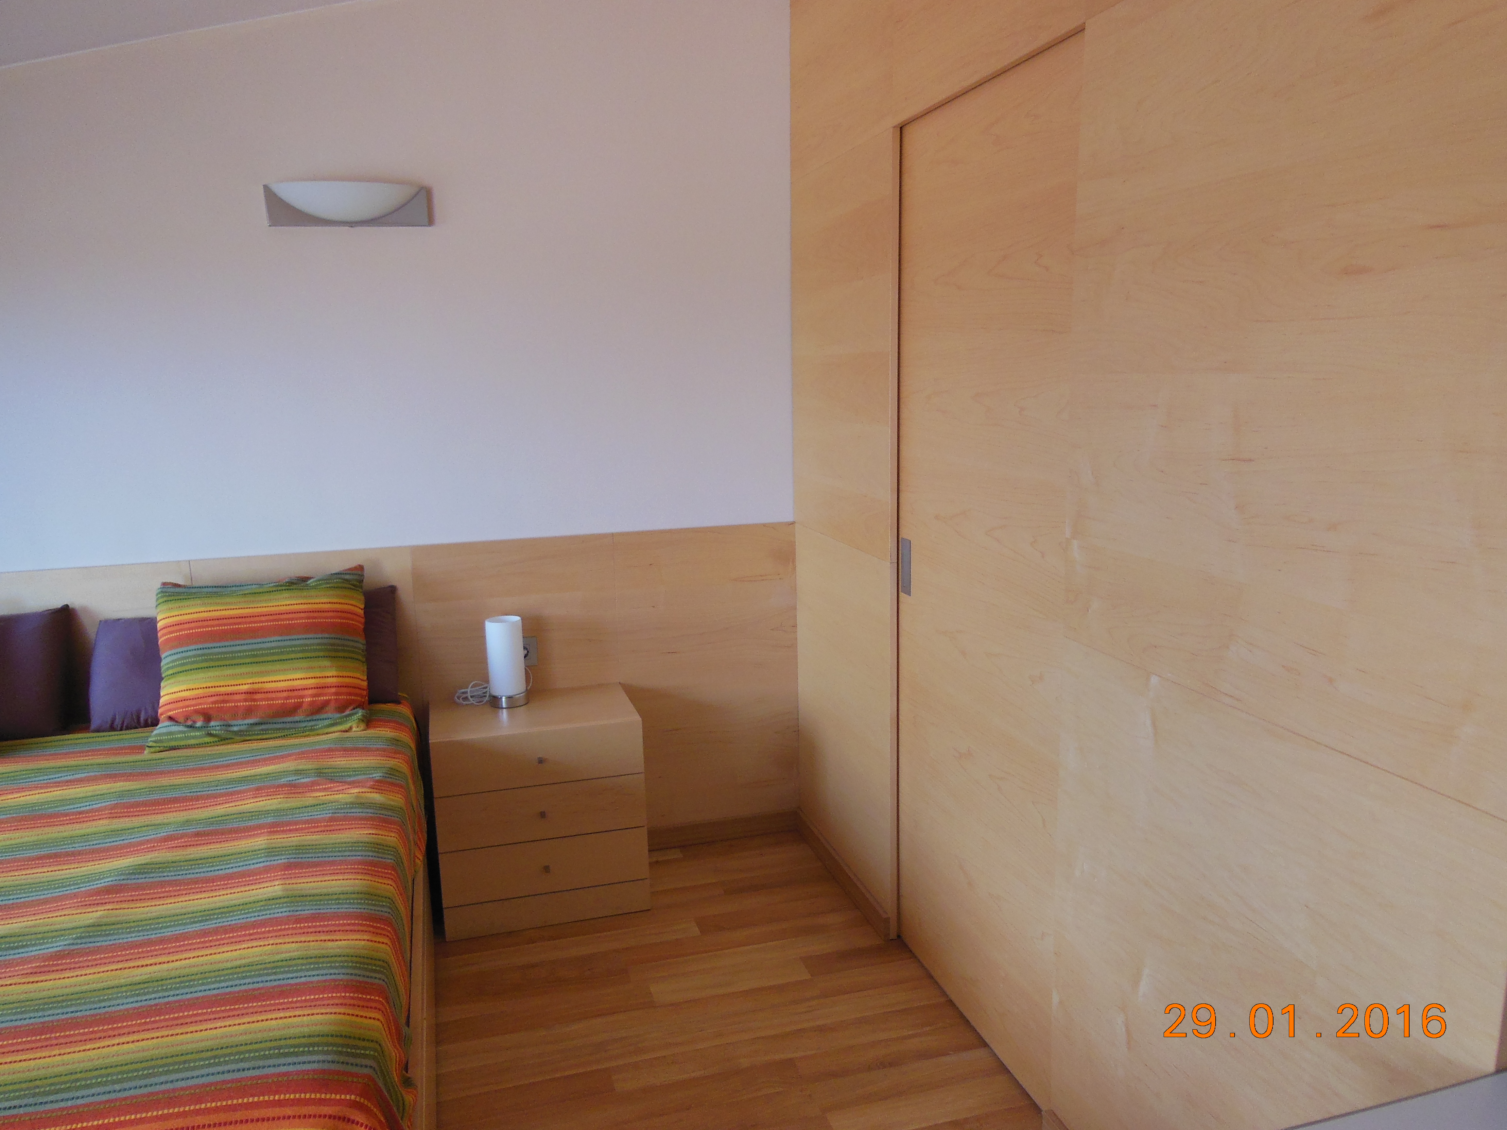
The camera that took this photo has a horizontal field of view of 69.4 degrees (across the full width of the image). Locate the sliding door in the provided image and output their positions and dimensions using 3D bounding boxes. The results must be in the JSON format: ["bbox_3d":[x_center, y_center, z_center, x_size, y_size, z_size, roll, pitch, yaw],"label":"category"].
[{"bbox_3d":[0.488,0.043,2.362,0.045,2.040,0.740,-4,11,-16],"label":"sliding door"}]

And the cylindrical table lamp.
[{"bbox_3d":[-0.703,0.276,3.102,0.108,0.246,0.108,-4,11,-16],"label":"cylindrical table lamp"}]

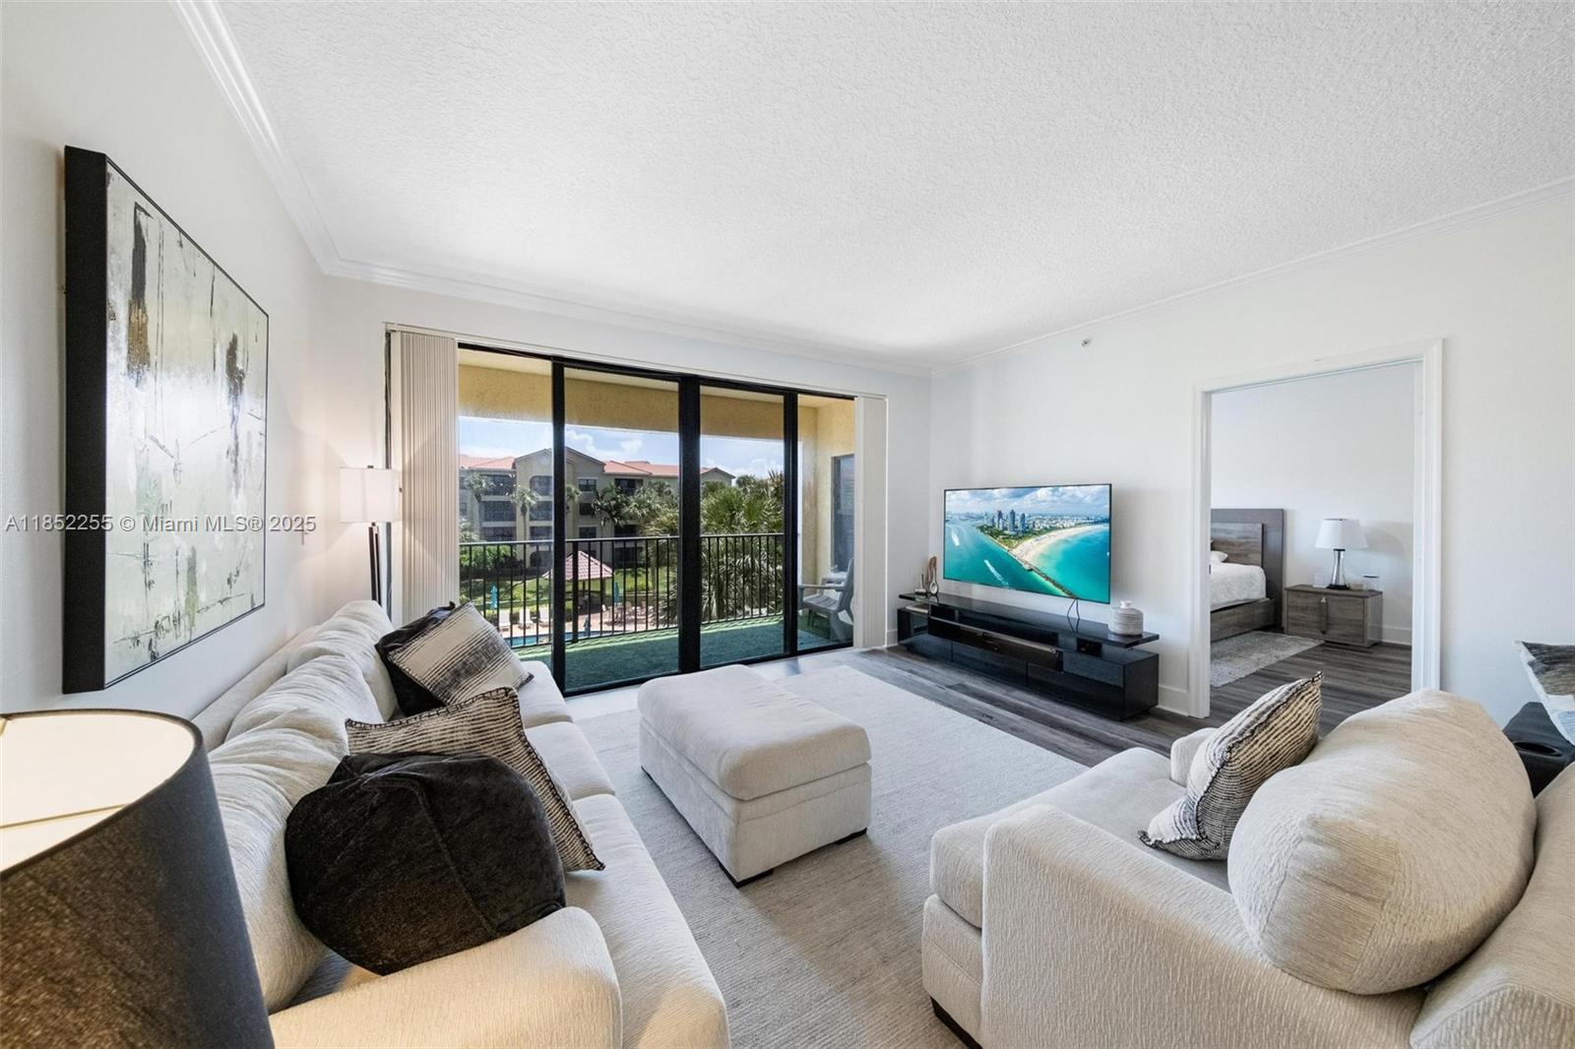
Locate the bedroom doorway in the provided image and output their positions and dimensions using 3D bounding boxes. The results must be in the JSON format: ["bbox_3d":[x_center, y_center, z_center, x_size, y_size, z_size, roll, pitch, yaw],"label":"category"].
[{"bbox_3d":[2.855,0.176,2.905,0.140,2.100,0.980,-1,2,-31],"label":"bedroom doorway"}]

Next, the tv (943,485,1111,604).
[{"bbox_3d":[1.869,0.115,4.270,0.060,0.830,1.480,-1,2,-31],"label":"tv"}]

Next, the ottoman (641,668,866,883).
[{"bbox_3d":[-0.198,1.010,2.418,0.650,0.470,1.070,-1,2,-31],"label":"ottoman"}]

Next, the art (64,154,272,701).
[{"bbox_3d":[-1.618,-0.216,1.431,0.050,1.040,0.970,-1,2,-31],"label":"art"}]

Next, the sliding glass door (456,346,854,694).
[{"bbox_3d":[-0.745,-0.005,4.196,3.300,2.360,0.130,-1,2,-31],"label":"sliding glass door"}]

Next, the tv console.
[{"bbox_3d":[1.714,0.943,4.141,0.460,0.470,1.980,-1,2,-31],"label":"tv console"}]

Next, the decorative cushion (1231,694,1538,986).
[{"bbox_3d":[1.180,0.599,1.043,0.740,0.480,0.290,-1,18,-31],"label":"decorative cushion"}]

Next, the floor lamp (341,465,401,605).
[{"bbox_3d":[-2.152,0.464,2.706,0.260,1.540,0.260,-1,2,-31],"label":"floor lamp"}]

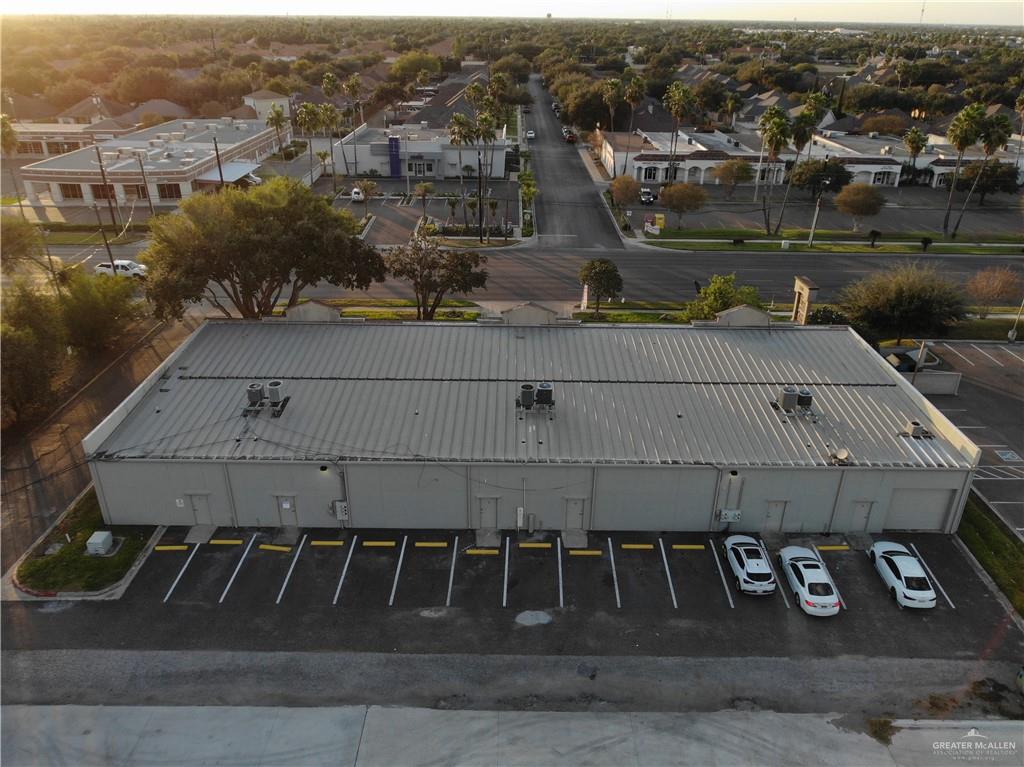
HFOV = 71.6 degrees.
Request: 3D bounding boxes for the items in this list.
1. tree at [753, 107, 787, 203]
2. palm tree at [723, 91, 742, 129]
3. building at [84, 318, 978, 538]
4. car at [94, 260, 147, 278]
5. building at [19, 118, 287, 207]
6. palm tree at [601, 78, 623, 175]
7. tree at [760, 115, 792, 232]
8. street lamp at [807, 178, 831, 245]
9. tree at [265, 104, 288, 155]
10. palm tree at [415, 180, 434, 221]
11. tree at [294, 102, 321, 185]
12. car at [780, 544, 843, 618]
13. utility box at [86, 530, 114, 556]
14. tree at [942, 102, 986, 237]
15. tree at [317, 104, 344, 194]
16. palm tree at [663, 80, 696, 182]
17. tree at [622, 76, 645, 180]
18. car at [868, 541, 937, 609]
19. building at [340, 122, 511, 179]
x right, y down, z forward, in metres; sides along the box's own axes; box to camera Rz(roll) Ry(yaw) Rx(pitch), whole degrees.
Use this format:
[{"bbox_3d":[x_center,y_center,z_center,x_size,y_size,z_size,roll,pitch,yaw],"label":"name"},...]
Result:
[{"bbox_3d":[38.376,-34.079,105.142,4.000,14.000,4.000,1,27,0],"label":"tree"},{"bbox_3d":[58.808,-73.342,190.917,4.500,10.000,4.500,1,27,0],"label":"palm tree"},{"bbox_3d":[1.072,1.497,46.765,47.929,6.200,17.600,1,27,0],"label":"building"},{"bbox_3d":[-43.928,-12.761,79.714,5.750,1.900,2.000,2,27,2],"label":"car"},{"bbox_3d":[-60.958,-43.434,134.299,27.000,6.200,58.000,1,27,0],"label":"building"},{"bbox_3d":[17.502,-44.269,124.009,3.400,16.380,3.400,0,27,0],"label":"palm tree"},{"bbox_3d":[34.497,-27.846,95.450,4.000,15.800,4.000,1,27,0],"label":"tree"},{"bbox_3d":[39.724,-21.685,91.217,0.550,8.800,2.000,1,27,0],"label":"street lamp"},{"bbox_3d":[-47.180,-50.961,143.624,4.400,11.300,4.400,1,27,0],"label":"tree"},{"bbox_3d":[-12.775,-26.911,103.960,2.900,5.500,2.900,1,27,0],"label":"palm tree"},{"bbox_3d":[-33.678,-39.544,117.499,4.000,12.982,4.000,0,27,0],"label":"tree"},{"bbox_3d":[15.491,10.039,36.978,1.840,1.450,4.880,1,27,2],"label":"car"},{"bbox_3d":[-22.722,8.858,39.184,0.900,0.870,0.900,1,27,0],"label":"utility box"},{"bbox_3d":[59.004,-27.587,92.799,5.613,16.852,4.600,0,27,0],"label":"tree"},{"bbox_3d":[-28.400,-36.889,111.727,4.090,13.669,4.000,0,27,0],"label":"tree"},{"bbox_3d":[27.699,-41.614,118.893,5.021,16.630,4.400,0,27,0],"label":"palm tree"},{"bbox_3d":[21.769,-45.639,127.666,4.100,17.700,4.100,1,27,0],"label":"tree"},{"bbox_3d":[20.685,9.878,37.543,1.840,1.450,4.720,2,27,3],"label":"car"},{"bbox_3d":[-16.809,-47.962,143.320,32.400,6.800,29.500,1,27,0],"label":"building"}]

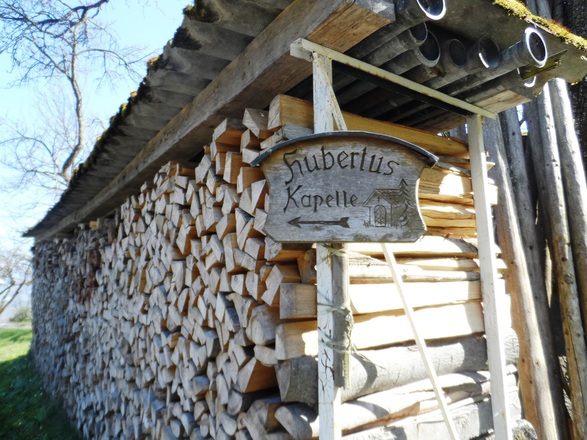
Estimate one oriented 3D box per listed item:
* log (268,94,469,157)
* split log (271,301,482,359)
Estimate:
[{"bbox_3d":[0.330,-0.254,1.286,0.930,0.080,0.063,1,-7,-36],"label":"log"},{"bbox_3d":[0.374,0.316,1.254,1.020,0.110,0.070,5,-9,-36],"label":"split log"}]

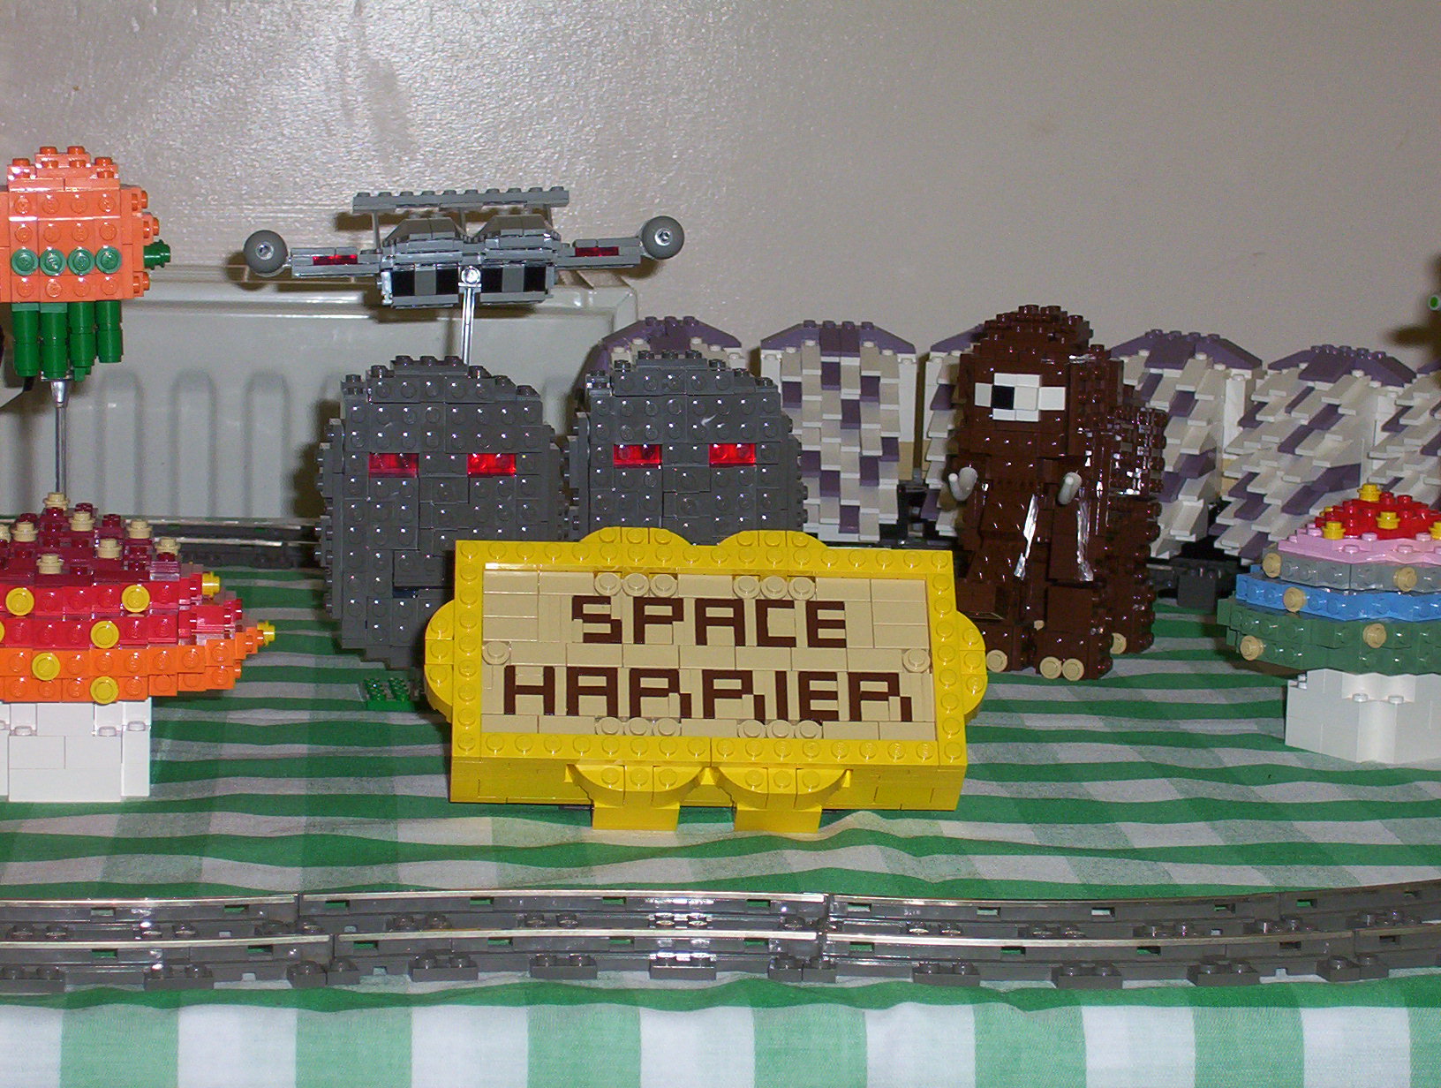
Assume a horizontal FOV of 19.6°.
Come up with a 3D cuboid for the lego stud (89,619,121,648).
[{"bbox_3d":[-0.172,0.025,1.164,0.008,0.008,0.005,0,11,-7],"label":"lego stud"}]

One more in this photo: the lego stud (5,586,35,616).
[{"bbox_3d":[-0.196,0.016,1.168,0.008,0.008,0.005,0,11,-7],"label":"lego stud"}]

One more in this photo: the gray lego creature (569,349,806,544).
[{"bbox_3d":[-0.013,-0.019,1.435,0.080,0.101,0.074,1,11,-1],"label":"gray lego creature"}]

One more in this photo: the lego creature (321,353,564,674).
[{"bbox_3d":[-0.092,-0.015,1.389,0.080,0.101,0.074,0,11,-4],"label":"lego creature"}]

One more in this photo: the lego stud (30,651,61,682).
[{"bbox_3d":[-0.187,0.034,1.159,0.008,0.008,0.005,0,11,-7],"label":"lego stud"}]

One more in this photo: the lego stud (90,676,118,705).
[{"bbox_3d":[-0.172,0.041,1.166,0.008,0.008,0.005,0,11,-7],"label":"lego stud"}]

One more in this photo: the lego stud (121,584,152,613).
[{"bbox_3d":[-0.164,0.015,1.168,0.008,0.008,0.005,0,11,-7],"label":"lego stud"}]

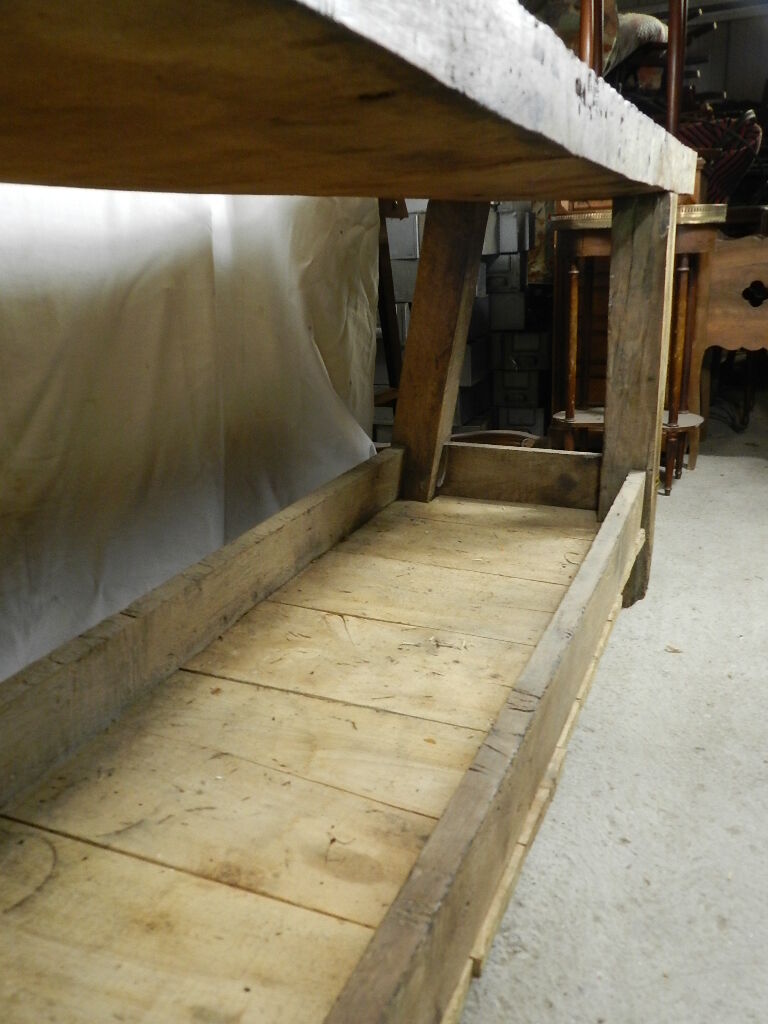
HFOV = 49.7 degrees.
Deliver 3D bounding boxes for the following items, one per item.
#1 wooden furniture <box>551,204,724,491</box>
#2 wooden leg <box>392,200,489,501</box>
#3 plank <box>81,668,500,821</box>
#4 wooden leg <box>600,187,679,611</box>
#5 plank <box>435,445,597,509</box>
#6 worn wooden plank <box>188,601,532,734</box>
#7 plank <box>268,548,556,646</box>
[{"bbox_3d":[0.679,-0.445,2.294,0.418,0.743,0.254,6,20,23],"label":"wooden furniture"},{"bbox_3d":[0.102,-0.260,1.708,0.095,0.713,0.097,16,24,19],"label":"wooden leg"},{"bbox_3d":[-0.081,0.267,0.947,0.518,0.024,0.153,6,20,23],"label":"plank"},{"bbox_3d":[0.472,-0.195,1.563,0.094,0.752,0.103,6,20,23],"label":"wooden leg"},{"bbox_3d":[0.277,-0.075,1.701,0.351,0.115,0.027,6,20,23],"label":"plank"},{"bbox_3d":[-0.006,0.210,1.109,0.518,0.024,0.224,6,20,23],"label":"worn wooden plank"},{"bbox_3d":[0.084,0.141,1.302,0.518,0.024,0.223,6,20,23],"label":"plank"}]

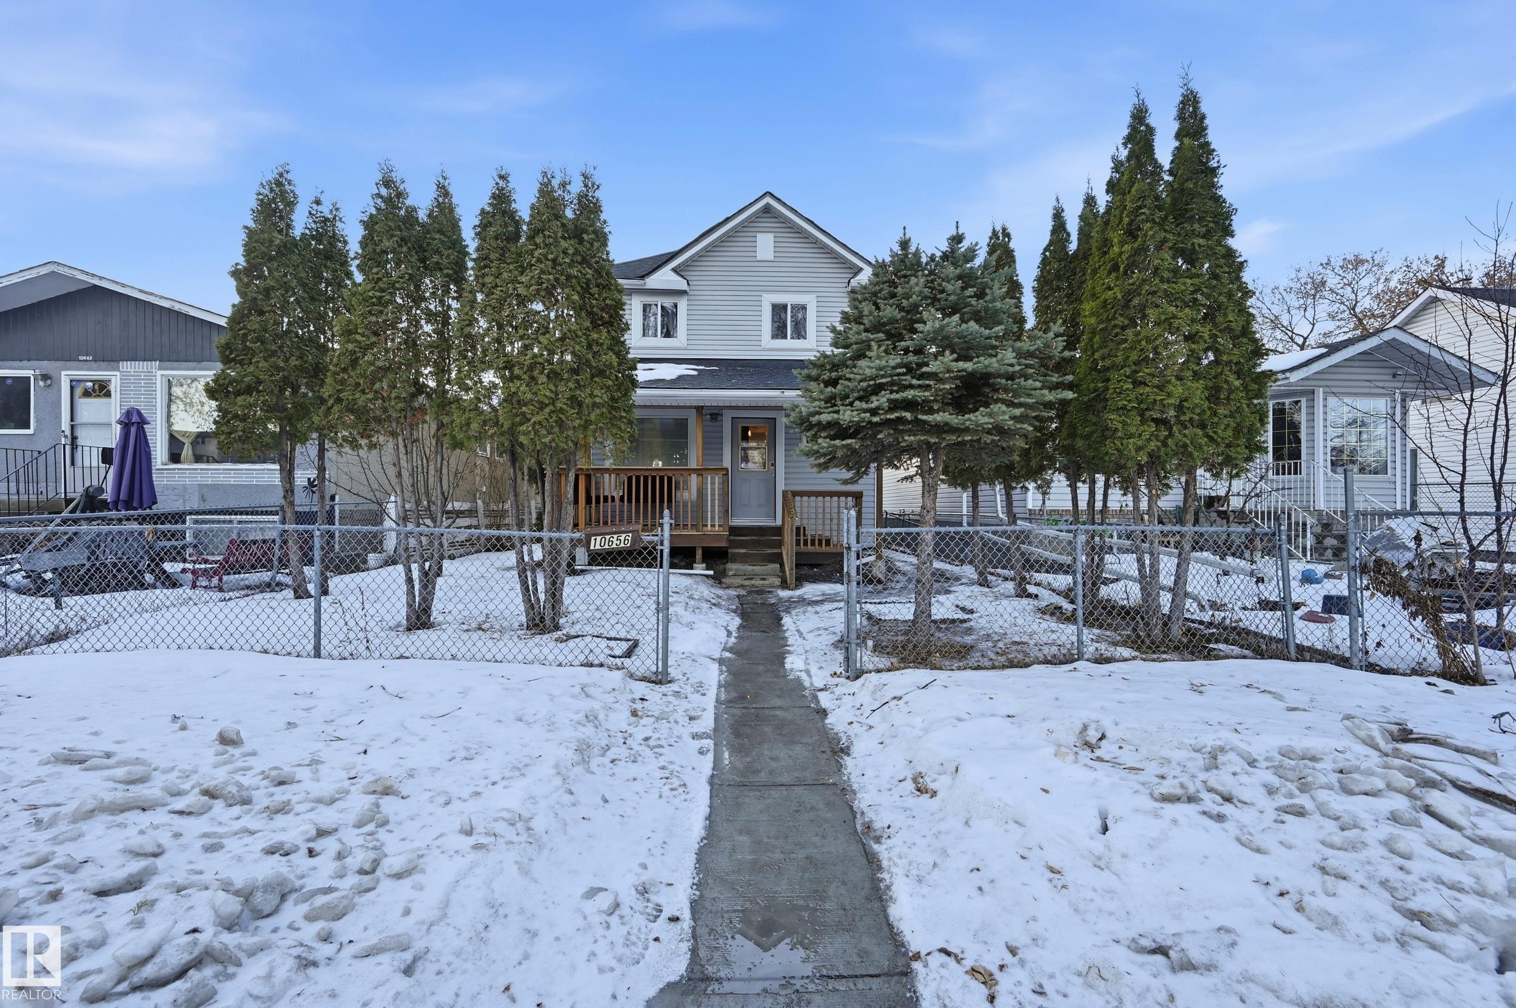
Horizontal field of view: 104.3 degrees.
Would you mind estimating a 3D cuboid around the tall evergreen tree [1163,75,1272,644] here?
[{"bbox_3d":[4.606,-1.502,5.950,1.000,5.707,1.000,0,0,0],"label":"tall evergreen tree"}]

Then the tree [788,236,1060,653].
[{"bbox_3d":[1.712,-0.676,5.850,2.550,4.153,2.500,0,0,0],"label":"tree"}]

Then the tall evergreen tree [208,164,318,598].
[{"bbox_3d":[-6.304,-1.568,7.500,1.150,5.520,1.150,0,0,0],"label":"tall evergreen tree"}]

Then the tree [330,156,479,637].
[{"bbox_3d":[-3.571,-1.080,5.900,1.350,4.674,1.250,0,0,0],"label":"tree"}]

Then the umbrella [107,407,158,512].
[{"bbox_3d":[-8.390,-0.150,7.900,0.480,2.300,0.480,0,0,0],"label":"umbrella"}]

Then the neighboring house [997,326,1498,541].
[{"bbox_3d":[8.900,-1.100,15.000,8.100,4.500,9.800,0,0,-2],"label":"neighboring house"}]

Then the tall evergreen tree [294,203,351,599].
[{"bbox_3d":[-5.780,-1.467,7.800,0.850,5.348,0.850,0,0,0],"label":"tall evergreen tree"}]

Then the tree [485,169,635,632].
[{"bbox_3d":[-1.981,-1.038,5.900,1.450,4.639,1.300,0,0,0],"label":"tree"}]

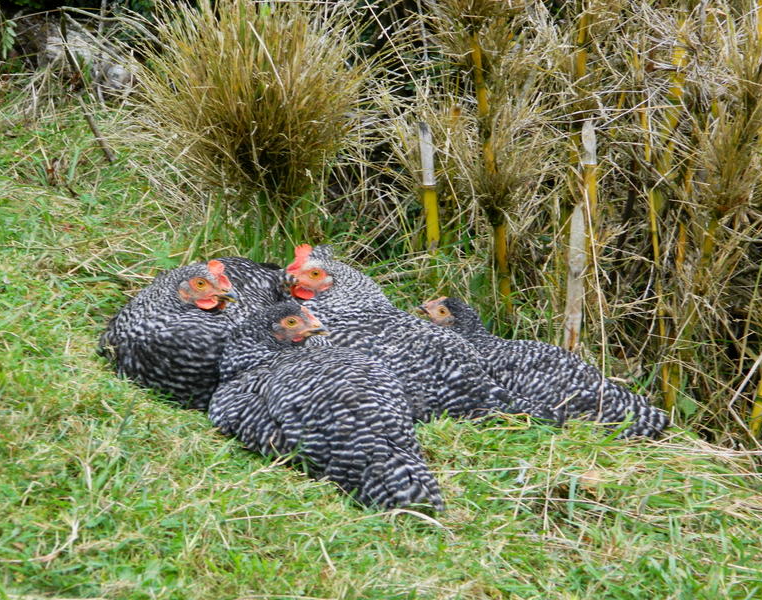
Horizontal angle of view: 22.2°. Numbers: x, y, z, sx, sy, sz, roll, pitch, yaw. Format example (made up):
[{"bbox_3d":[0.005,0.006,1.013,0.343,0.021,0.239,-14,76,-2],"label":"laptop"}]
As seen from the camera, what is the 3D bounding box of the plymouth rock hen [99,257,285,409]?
[{"bbox_3d":[-0.249,0.045,2.620,0.200,0.205,0.330,8,20,23],"label":"plymouth rock hen"}]

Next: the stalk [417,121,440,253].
[{"bbox_3d":[0.077,-0.184,3.150,0.024,0.222,0.024,-5,18,2],"label":"stalk"}]

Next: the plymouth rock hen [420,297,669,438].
[{"bbox_3d":[0.222,0.094,2.750,0.370,0.180,0.175,10,21,28],"label":"plymouth rock hen"}]

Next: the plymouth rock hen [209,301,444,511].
[{"bbox_3d":[-0.068,0.135,2.500,0.190,0.210,0.360,-15,23,-39],"label":"plymouth rock hen"}]

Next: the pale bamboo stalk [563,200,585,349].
[{"bbox_3d":[0.294,-0.036,2.950,0.023,0.238,0.023,3,18,-1],"label":"pale bamboo stalk"}]

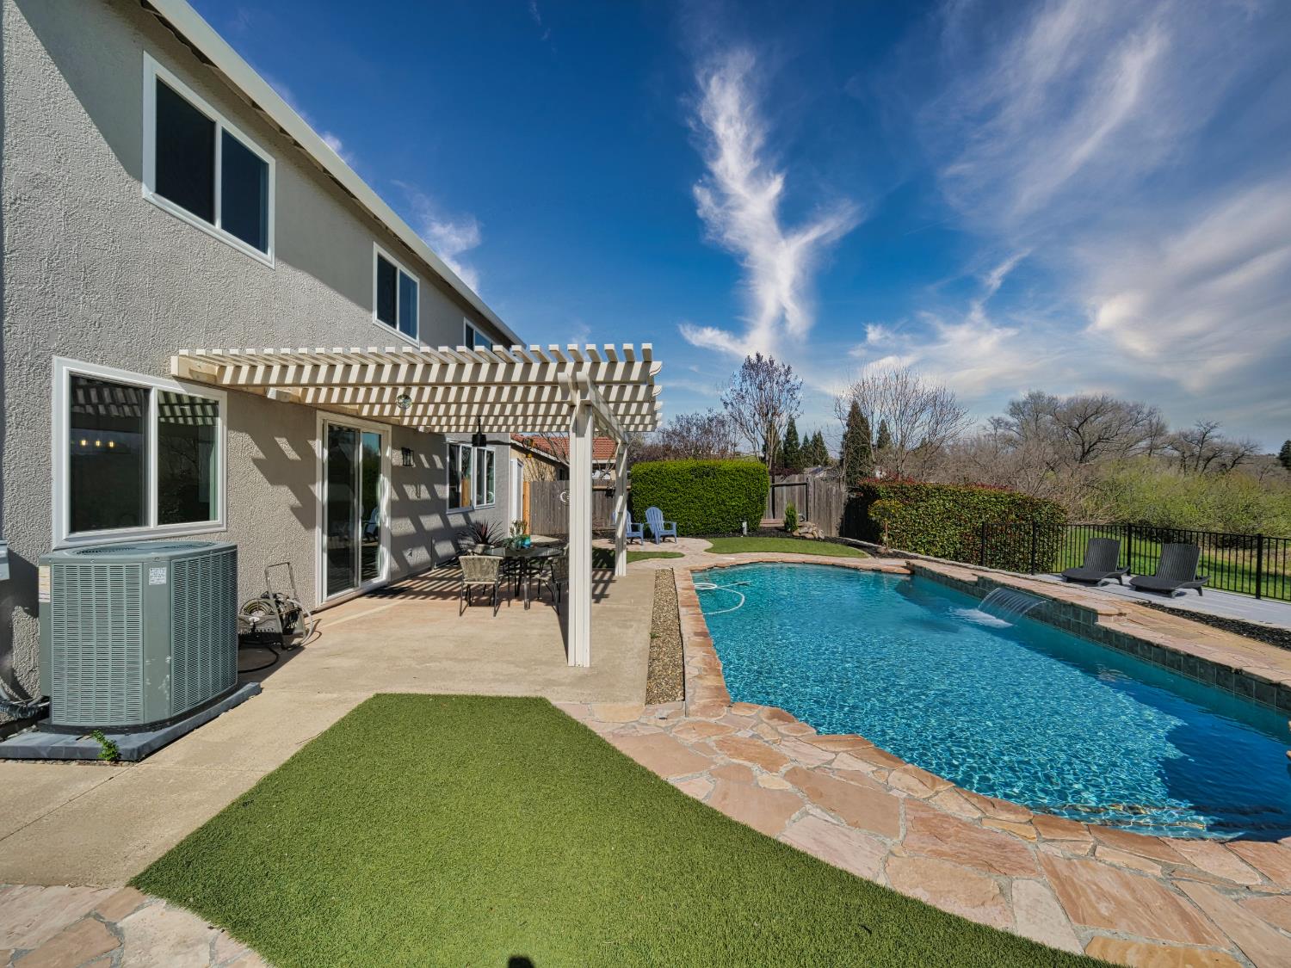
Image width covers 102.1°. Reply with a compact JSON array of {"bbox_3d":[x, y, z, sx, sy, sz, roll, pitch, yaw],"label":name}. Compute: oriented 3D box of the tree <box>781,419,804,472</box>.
[{"bbox_3d":[15.480,-2.712,54.989,2.500,8.705,2.500,0,0,16],"label":"tree"}]

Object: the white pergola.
[{"bbox_3d":[-1.933,0.191,7.526,4.380,2.880,5.820,0,0,2],"label":"white pergola"}]

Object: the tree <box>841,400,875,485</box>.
[{"bbox_3d":[12.157,-1.497,29.992,1.900,6.566,1.900,0,0,22],"label":"tree"}]

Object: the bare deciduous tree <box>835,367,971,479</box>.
[{"bbox_3d":[12.063,-1.733,24.491,6.000,7.465,6.000,0,0,24],"label":"bare deciduous tree"}]

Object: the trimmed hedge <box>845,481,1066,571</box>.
[{"bbox_3d":[8.305,1.081,14.197,4.700,2.150,1.800,0,0,2],"label":"trimmed hedge"}]

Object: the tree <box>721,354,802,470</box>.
[{"bbox_3d":[5.038,-2.005,22.491,3.400,7.247,3.400,0,0,11],"label":"tree"}]

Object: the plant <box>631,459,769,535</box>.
[{"bbox_3d":[1.686,0.437,16.597,4.200,2.300,1.300,0,0,2],"label":"plant"}]

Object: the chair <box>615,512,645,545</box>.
[{"bbox_3d":[-0.478,1.108,13.799,0.740,0.950,0.850,0,0,-26],"label":"chair"}]

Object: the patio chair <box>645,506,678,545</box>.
[{"bbox_3d":[0.402,1.112,14.099,0.740,0.950,0.850,0,0,-35],"label":"patio chair"}]

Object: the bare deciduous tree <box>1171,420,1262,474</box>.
[{"bbox_3d":[49.089,-1.150,44.989,5.800,8.566,5.800,0,0,-42],"label":"bare deciduous tree"}]

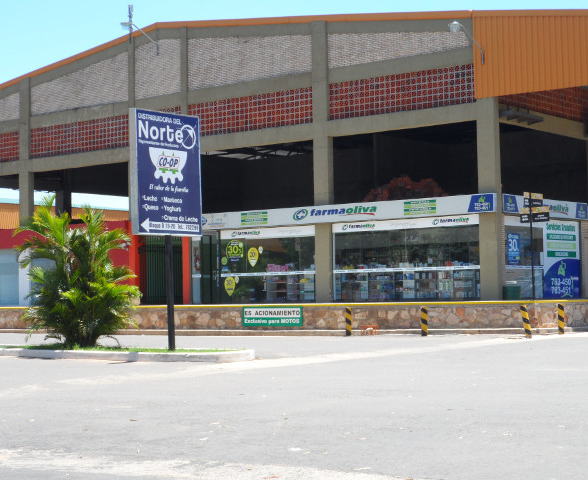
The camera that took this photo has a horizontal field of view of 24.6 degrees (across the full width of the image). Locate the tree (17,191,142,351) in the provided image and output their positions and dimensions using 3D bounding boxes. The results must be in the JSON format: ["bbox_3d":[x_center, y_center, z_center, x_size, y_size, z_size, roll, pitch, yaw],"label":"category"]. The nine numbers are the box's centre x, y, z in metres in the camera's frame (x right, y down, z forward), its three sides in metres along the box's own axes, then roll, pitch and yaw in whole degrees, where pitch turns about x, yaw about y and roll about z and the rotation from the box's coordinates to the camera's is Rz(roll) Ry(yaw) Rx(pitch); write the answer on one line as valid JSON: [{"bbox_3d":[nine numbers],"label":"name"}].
[{"bbox_3d":[-4.812,0.700,30.000,2.750,3.300,2.600,0,-3,-9],"label":"tree"}]

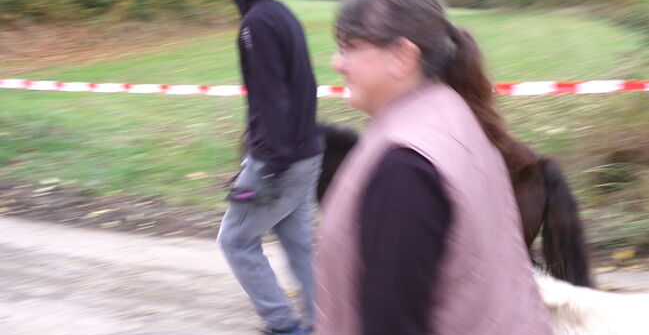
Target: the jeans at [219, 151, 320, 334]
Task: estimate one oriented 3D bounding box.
[{"bbox_3d":[-0.216,0.314,2.830,0.420,0.820,0.380,4,12,20],"label":"jeans"}]

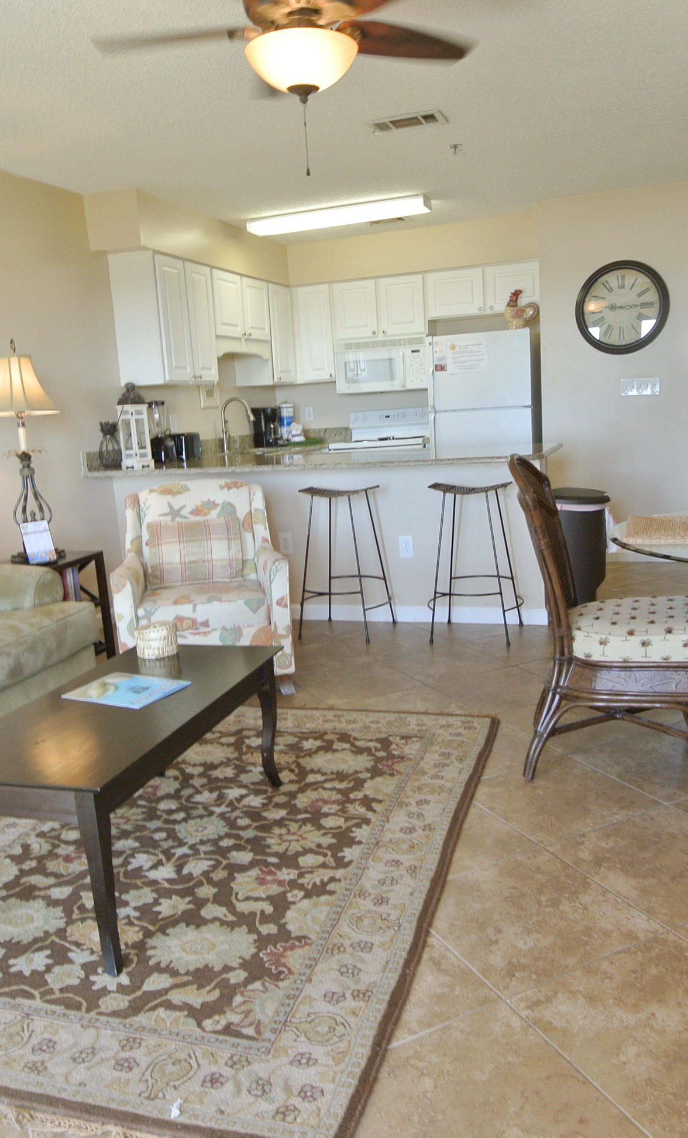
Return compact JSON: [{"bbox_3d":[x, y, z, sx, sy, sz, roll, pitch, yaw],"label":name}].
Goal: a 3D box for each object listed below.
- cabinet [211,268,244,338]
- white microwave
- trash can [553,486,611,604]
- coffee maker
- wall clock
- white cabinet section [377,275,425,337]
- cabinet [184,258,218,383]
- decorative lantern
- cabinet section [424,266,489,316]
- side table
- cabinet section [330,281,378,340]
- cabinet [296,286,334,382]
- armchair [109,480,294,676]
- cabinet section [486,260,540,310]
[{"bbox_3d":[-0.974,-1.873,6.095,0.351,0.454,0.448,0,11,20],"label":"cabinet"},{"bbox_3d":[0.354,-1.624,6.772,0.757,0.410,0.400,0,12,20],"label":"white microwave"},{"bbox_3d":[1.308,-0.097,4.756,0.363,0.696,0.363,0,11,20],"label":"trash can"},{"bbox_3d":[-0.621,-1.164,6.944,0.242,0.315,0.181,4,13,37],"label":"coffee maker"},{"bbox_3d":[1.862,-1.749,5.665,0.600,0.610,0.055,0,12,20],"label":"wall clock"},{"bbox_3d":[0.494,-2.046,6.630,0.392,0.440,0.320,1,12,20],"label":"white cabinet section"},{"bbox_3d":[-1.067,-1.585,5.559,0.325,0.745,0.345,0,12,20],"label":"cabinet"},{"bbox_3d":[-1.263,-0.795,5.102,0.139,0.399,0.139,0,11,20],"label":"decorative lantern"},{"bbox_3d":[0.891,-2.088,6.475,0.459,0.347,0.320,1,12,20],"label":"cabinet section"},{"bbox_3d":[-1.555,0.241,4.384,0.448,0.569,0.544,0,11,20],"label":"side table"},{"bbox_3d":[0.136,-2.049,6.760,0.370,0.440,0.320,1,12,20],"label":"cabinet section"},{"bbox_3d":[-0.185,-1.901,6.954,0.335,0.760,0.325,0,12,20],"label":"cabinet"},{"bbox_3d":[-0.623,0.056,3.957,0.750,0.900,0.800,-4,11,-2],"label":"armchair"},{"bbox_3d":[1.283,-2.084,6.333,0.375,0.347,0.320,1,12,20],"label":"cabinet section"}]

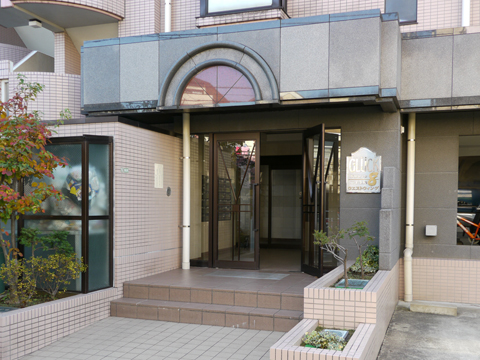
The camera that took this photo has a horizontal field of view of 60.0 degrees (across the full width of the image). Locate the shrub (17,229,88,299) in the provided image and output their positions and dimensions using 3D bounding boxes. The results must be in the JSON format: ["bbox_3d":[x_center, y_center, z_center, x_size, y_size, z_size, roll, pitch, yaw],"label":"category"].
[{"bbox_3d":[-2.330,1.040,5.170,0.760,0.830,0.620,0,-2,16],"label":"shrub"}]

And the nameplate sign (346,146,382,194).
[{"bbox_3d":[1.885,-0.150,6.310,0.510,0.690,0.050,0,-2,16],"label":"nameplate sign"}]

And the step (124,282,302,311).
[{"bbox_3d":[-0.350,1.475,5.390,2.370,0.187,0.280,0,-2,16],"label":"step"}]

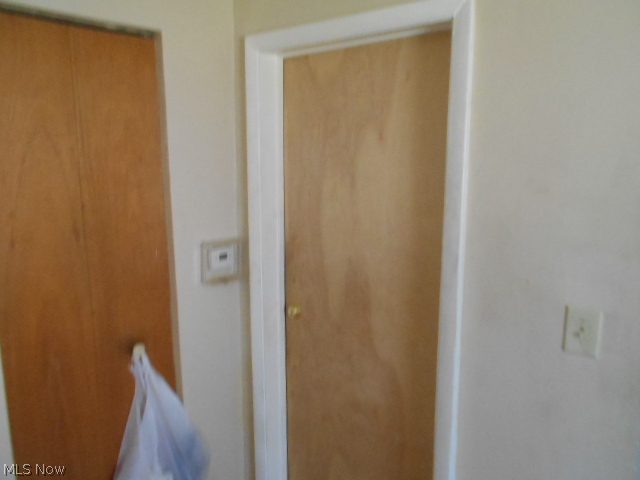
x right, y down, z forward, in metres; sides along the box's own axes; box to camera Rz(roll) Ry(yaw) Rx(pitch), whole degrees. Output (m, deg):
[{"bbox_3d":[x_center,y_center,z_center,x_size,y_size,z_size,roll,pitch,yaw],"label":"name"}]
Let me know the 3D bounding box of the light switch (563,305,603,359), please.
[{"bbox_3d":[0.620,0.220,1.136,0.072,0.115,0.018,7,12,36],"label":"light switch"}]

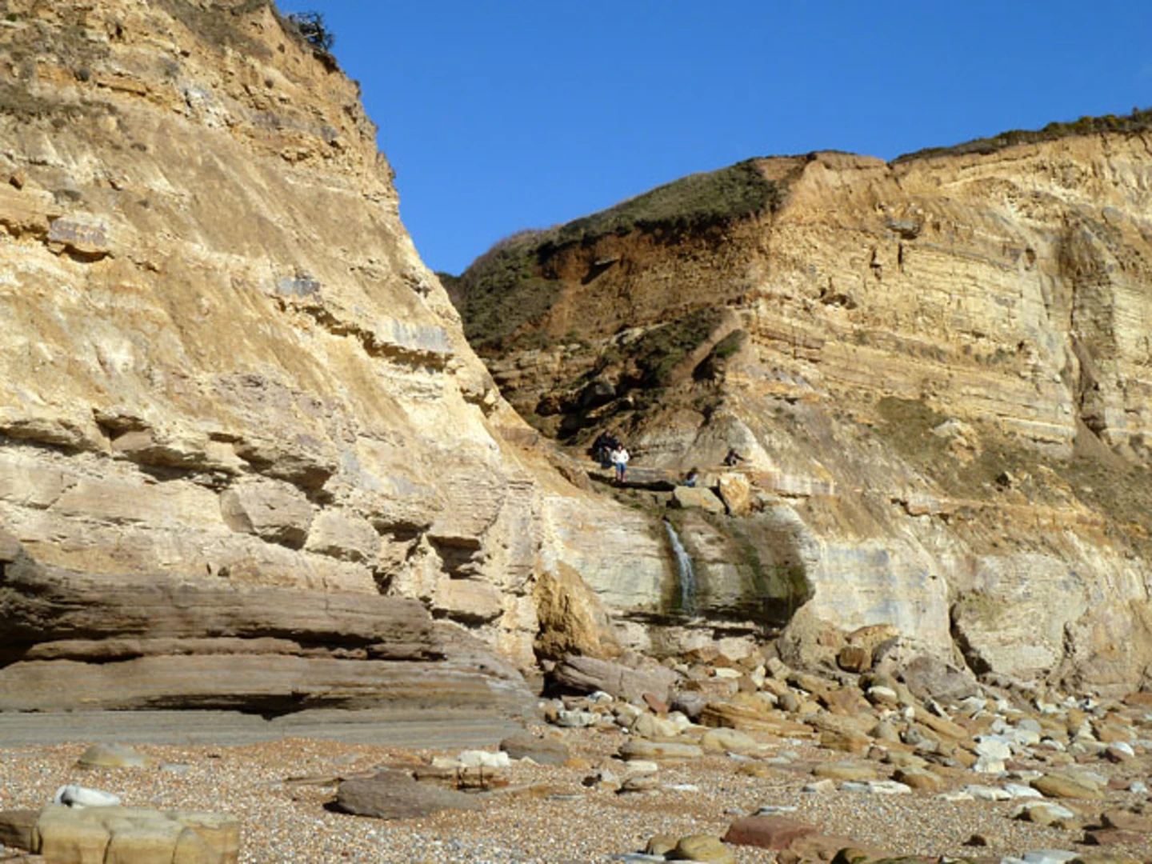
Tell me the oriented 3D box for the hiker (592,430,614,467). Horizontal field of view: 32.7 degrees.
[{"bbox_3d":[0.853,0.536,60.000,0.660,1.130,0.750,2,-6,-14],"label":"hiker"}]

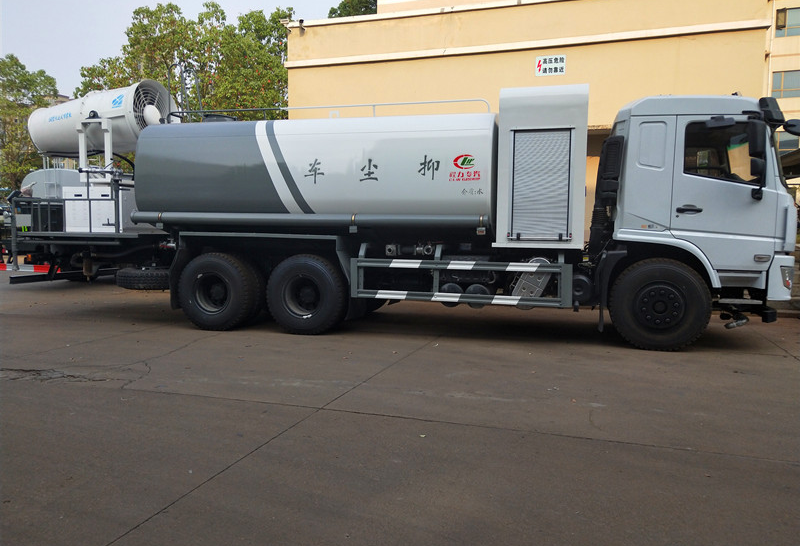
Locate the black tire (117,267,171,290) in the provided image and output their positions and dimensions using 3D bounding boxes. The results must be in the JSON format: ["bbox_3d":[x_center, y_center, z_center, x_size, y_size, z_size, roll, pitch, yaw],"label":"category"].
[{"bbox_3d":[-4.031,0.090,9.426,1.070,0.280,1.070,2,5,13],"label":"black tire"}]

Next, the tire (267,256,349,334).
[{"bbox_3d":[-1.223,0.277,7.678,1.070,1.070,0.290,2,5,13],"label":"tire"}]

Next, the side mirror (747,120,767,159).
[{"bbox_3d":[3.708,-1.392,6.001,0.130,0.410,0.210,4,6,33],"label":"side mirror"}]

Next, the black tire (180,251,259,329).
[{"bbox_3d":[-2.536,0.237,7.990,1.070,1.070,0.290,2,5,13],"label":"black tire"}]

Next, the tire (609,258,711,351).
[{"bbox_3d":[3.023,0.401,6.740,1.070,1.070,0.290,2,5,13],"label":"tire"}]

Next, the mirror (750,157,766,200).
[{"bbox_3d":[3.751,-0.990,6.054,0.140,0.420,0.190,4,6,33],"label":"mirror"}]

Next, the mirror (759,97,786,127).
[{"bbox_3d":[3.959,-1.716,6.141,0.210,0.280,0.220,2,5,13],"label":"mirror"}]

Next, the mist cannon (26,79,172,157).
[{"bbox_3d":[-4.867,-2.410,9.422,2.350,1.130,1.060,-2,4,19],"label":"mist cannon"}]

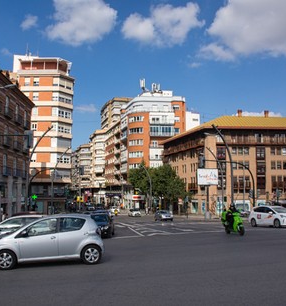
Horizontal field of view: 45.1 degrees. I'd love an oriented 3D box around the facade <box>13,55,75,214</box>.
[{"bbox_3d":[-20.775,-3.308,72.877,11.800,31.500,13.500,1,-9,-8],"label":"facade"}]

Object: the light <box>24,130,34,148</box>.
[{"bbox_3d":[-6.031,-0.724,18.204,0.440,0.910,0.380,1,-8,-5],"label":"light"}]

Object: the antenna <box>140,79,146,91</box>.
[{"bbox_3d":[-0.125,-17.090,86.000,1.450,2.950,1.300,0,-8,0],"label":"antenna"}]

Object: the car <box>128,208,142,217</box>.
[{"bbox_3d":[-1.570,11.431,66.000,1.760,1.470,4.100,2,-8,-14],"label":"car"}]

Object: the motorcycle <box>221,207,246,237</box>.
[{"bbox_3d":[4.854,3.710,18.495,0.700,1.320,1.850,3,-8,-20],"label":"motorcycle"}]

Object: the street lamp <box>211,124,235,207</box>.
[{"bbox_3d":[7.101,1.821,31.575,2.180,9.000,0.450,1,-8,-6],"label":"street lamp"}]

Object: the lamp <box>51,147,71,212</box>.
[{"bbox_3d":[-11.100,3.989,46.894,2.600,9.400,0.400,0,-8,0],"label":"lamp"}]

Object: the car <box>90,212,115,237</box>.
[{"bbox_3d":[-2.620,4.051,20.123,1.770,1.430,4.250,1,-8,-3],"label":"car"}]

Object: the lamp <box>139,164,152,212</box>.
[{"bbox_3d":[0.493,6.507,61.714,2.250,8.590,0.450,1,-8,-6],"label":"lamp"}]

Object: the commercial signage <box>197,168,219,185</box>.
[{"bbox_3d":[7.276,2.660,38.527,2.300,1.750,0.300,-1,-8,5],"label":"commercial signage"}]

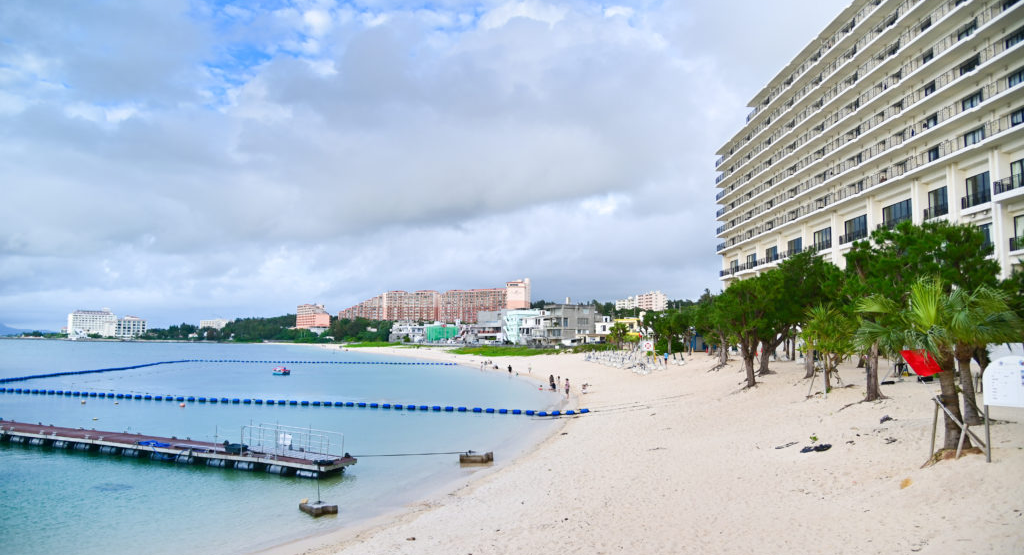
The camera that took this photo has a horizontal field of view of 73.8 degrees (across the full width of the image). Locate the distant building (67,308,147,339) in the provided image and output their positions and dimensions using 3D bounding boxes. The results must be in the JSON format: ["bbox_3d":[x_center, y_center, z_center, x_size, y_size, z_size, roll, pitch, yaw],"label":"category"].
[{"bbox_3d":[-470.497,54.880,793.256,82.000,36.420,26.000,3,-6,-30],"label":"distant building"}]

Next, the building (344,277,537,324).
[{"bbox_3d":[-76.429,25.817,690.425,188.000,49.550,38.000,-1,-5,12],"label":"building"}]

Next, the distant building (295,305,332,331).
[{"bbox_3d":[-229.613,46.921,788.943,26.000,32.330,27.000,-4,-6,37],"label":"distant building"}]

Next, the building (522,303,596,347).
[{"bbox_3d":[14.018,14.420,203.522,13.000,12.030,22.000,2,-5,-18],"label":"building"}]

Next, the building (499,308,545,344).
[{"bbox_3d":[4.016,15.519,211.456,11.000,11.270,15.000,2,-5,-18],"label":"building"}]

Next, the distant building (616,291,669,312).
[{"bbox_3d":[118.745,24.003,625.330,16.000,18.870,50.000,5,-7,-44],"label":"distant building"}]

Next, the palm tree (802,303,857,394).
[{"bbox_3d":[12.179,2.676,26.166,2.000,3.360,2.000,-2,-6,25],"label":"palm tree"}]

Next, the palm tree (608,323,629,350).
[{"bbox_3d":[21.571,12.060,139.480,4.300,5.300,4.300,0,-5,0],"label":"palm tree"}]

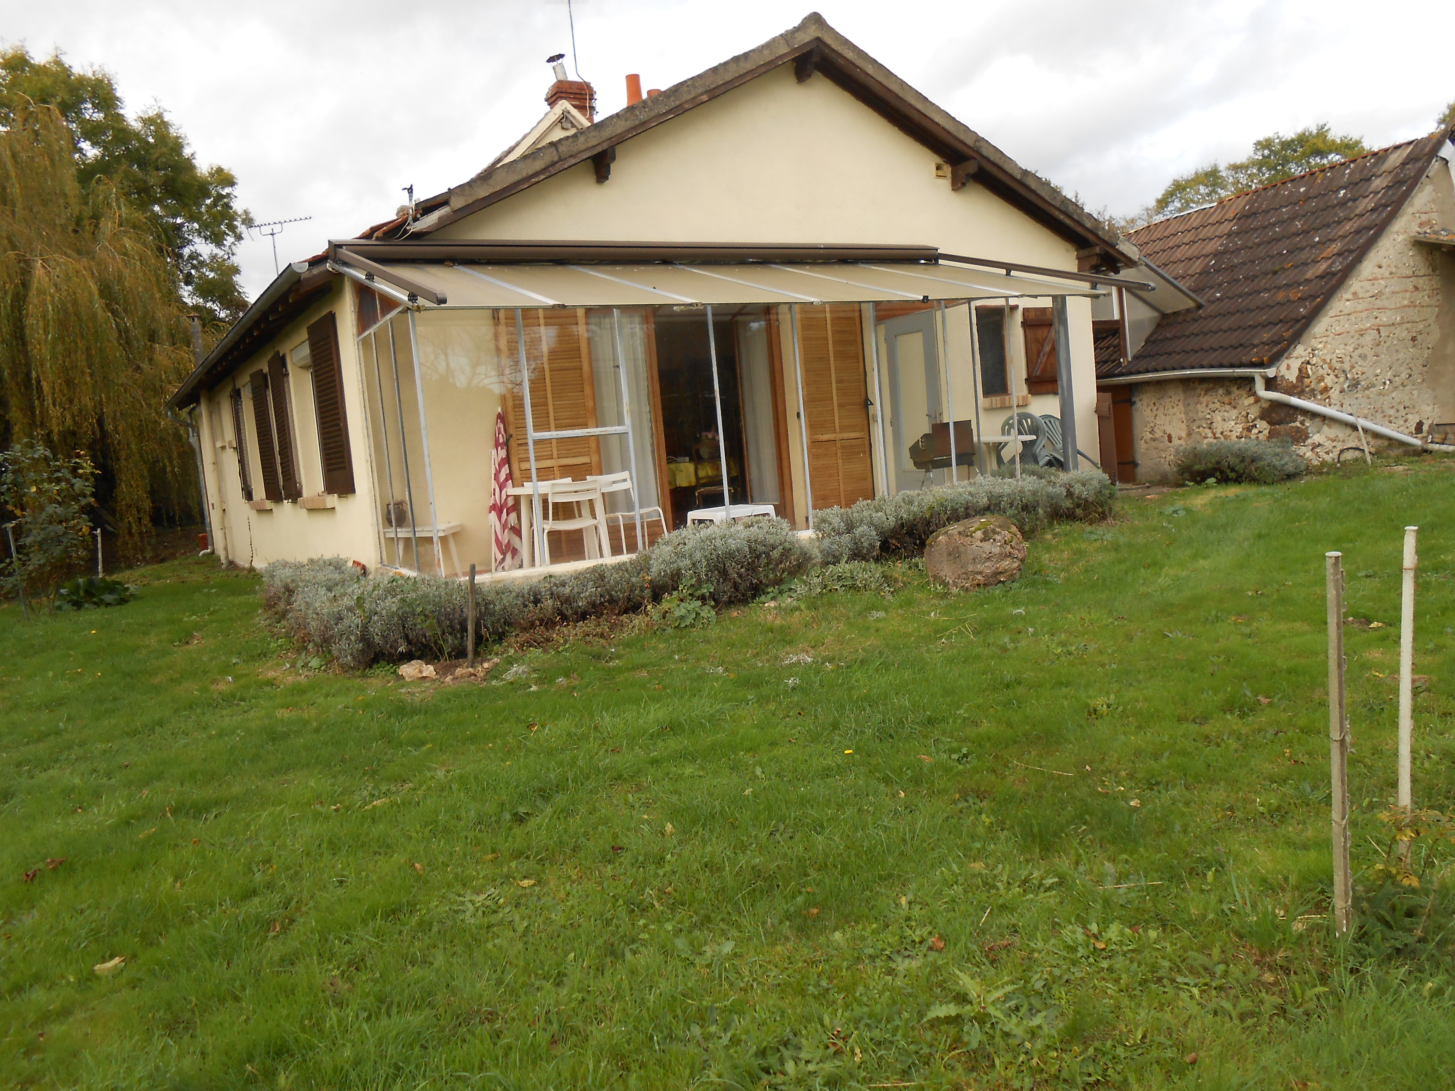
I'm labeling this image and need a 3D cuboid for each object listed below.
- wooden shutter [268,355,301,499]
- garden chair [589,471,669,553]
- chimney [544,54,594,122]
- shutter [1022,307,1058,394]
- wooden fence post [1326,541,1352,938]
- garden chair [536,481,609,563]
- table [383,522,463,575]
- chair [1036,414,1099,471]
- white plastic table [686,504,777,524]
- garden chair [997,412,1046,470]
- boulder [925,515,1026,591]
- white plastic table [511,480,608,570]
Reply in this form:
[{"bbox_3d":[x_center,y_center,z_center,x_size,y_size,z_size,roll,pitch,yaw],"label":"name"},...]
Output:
[{"bbox_3d":[-4.311,-1.143,10.637,0.050,1.360,0.700,-9,6,-30],"label":"wooden shutter"},{"bbox_3d":[-0.872,-0.213,9.201,0.430,0.785,0.520,-8,6,-30],"label":"garden chair"},{"bbox_3d":[-2.416,-6.891,16.633,0.560,0.980,0.520,-9,6,-30],"label":"chimney"},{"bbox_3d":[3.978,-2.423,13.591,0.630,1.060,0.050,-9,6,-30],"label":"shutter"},{"bbox_3d":[1.652,0.547,2.954,0.041,1.057,0.041,-2,6,20],"label":"wooden fence post"},{"bbox_3d":[-1.178,-0.087,8.218,0.430,0.775,0.510,-8,6,-22],"label":"garden chair"},{"bbox_3d":[-2.615,0.049,9.416,0.520,0.460,0.760,-6,5,-9],"label":"table"},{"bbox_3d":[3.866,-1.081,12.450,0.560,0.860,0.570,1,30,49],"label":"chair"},{"bbox_3d":[0.027,-0.126,9.562,0.580,0.390,0.630,-9,6,-30],"label":"white plastic table"},{"bbox_3d":[2.871,-0.777,10.609,0.510,0.940,0.540,-3,6,20],"label":"garden chair"},{"bbox_3d":[1.719,0.051,7.600,0.670,0.470,0.580,-4,5,12],"label":"boulder"},{"bbox_3d":[-1.273,-0.090,8.588,0.730,0.730,0.730,-7,6,-20],"label":"white plastic table"}]

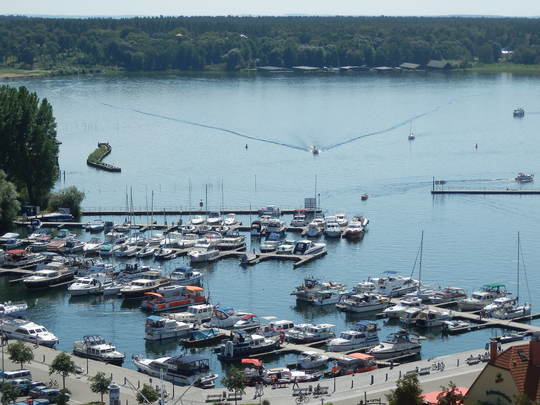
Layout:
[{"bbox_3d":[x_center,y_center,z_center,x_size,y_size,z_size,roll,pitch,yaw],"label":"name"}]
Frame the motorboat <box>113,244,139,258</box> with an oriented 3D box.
[{"bbox_3d":[-34.060,11.500,362.160,2.530,2.240,8.180,5,9,33],"label":"motorboat"}]

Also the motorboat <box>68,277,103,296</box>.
[{"bbox_3d":[-34.800,15.596,282.746,2.750,2.600,7.700,6,10,42],"label":"motorboat"}]

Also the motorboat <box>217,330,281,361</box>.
[{"bbox_3d":[-2.828,20.716,225.060,10.800,3.500,3.400,-7,10,-43],"label":"motorboat"}]

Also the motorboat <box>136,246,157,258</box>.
[{"bbox_3d":[-26.300,10.623,326.568,2.200,1.550,6.000,4,8,27],"label":"motorboat"}]

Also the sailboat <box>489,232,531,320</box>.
[{"bbox_3d":[41.570,12.236,258.227,9.900,14.040,3.270,-6,9,-41],"label":"sailboat"}]

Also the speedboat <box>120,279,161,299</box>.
[{"bbox_3d":[-22.879,15.149,272.457,3.400,2.800,10.600,4,8,32],"label":"speedboat"}]

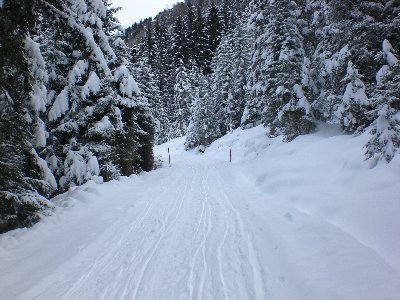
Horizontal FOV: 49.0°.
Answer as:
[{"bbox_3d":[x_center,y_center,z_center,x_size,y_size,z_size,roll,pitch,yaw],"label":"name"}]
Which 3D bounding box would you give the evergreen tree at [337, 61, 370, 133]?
[{"bbox_3d":[6.640,-2.300,19.000,1.500,3.150,1.500,0,1,0],"label":"evergreen tree"}]

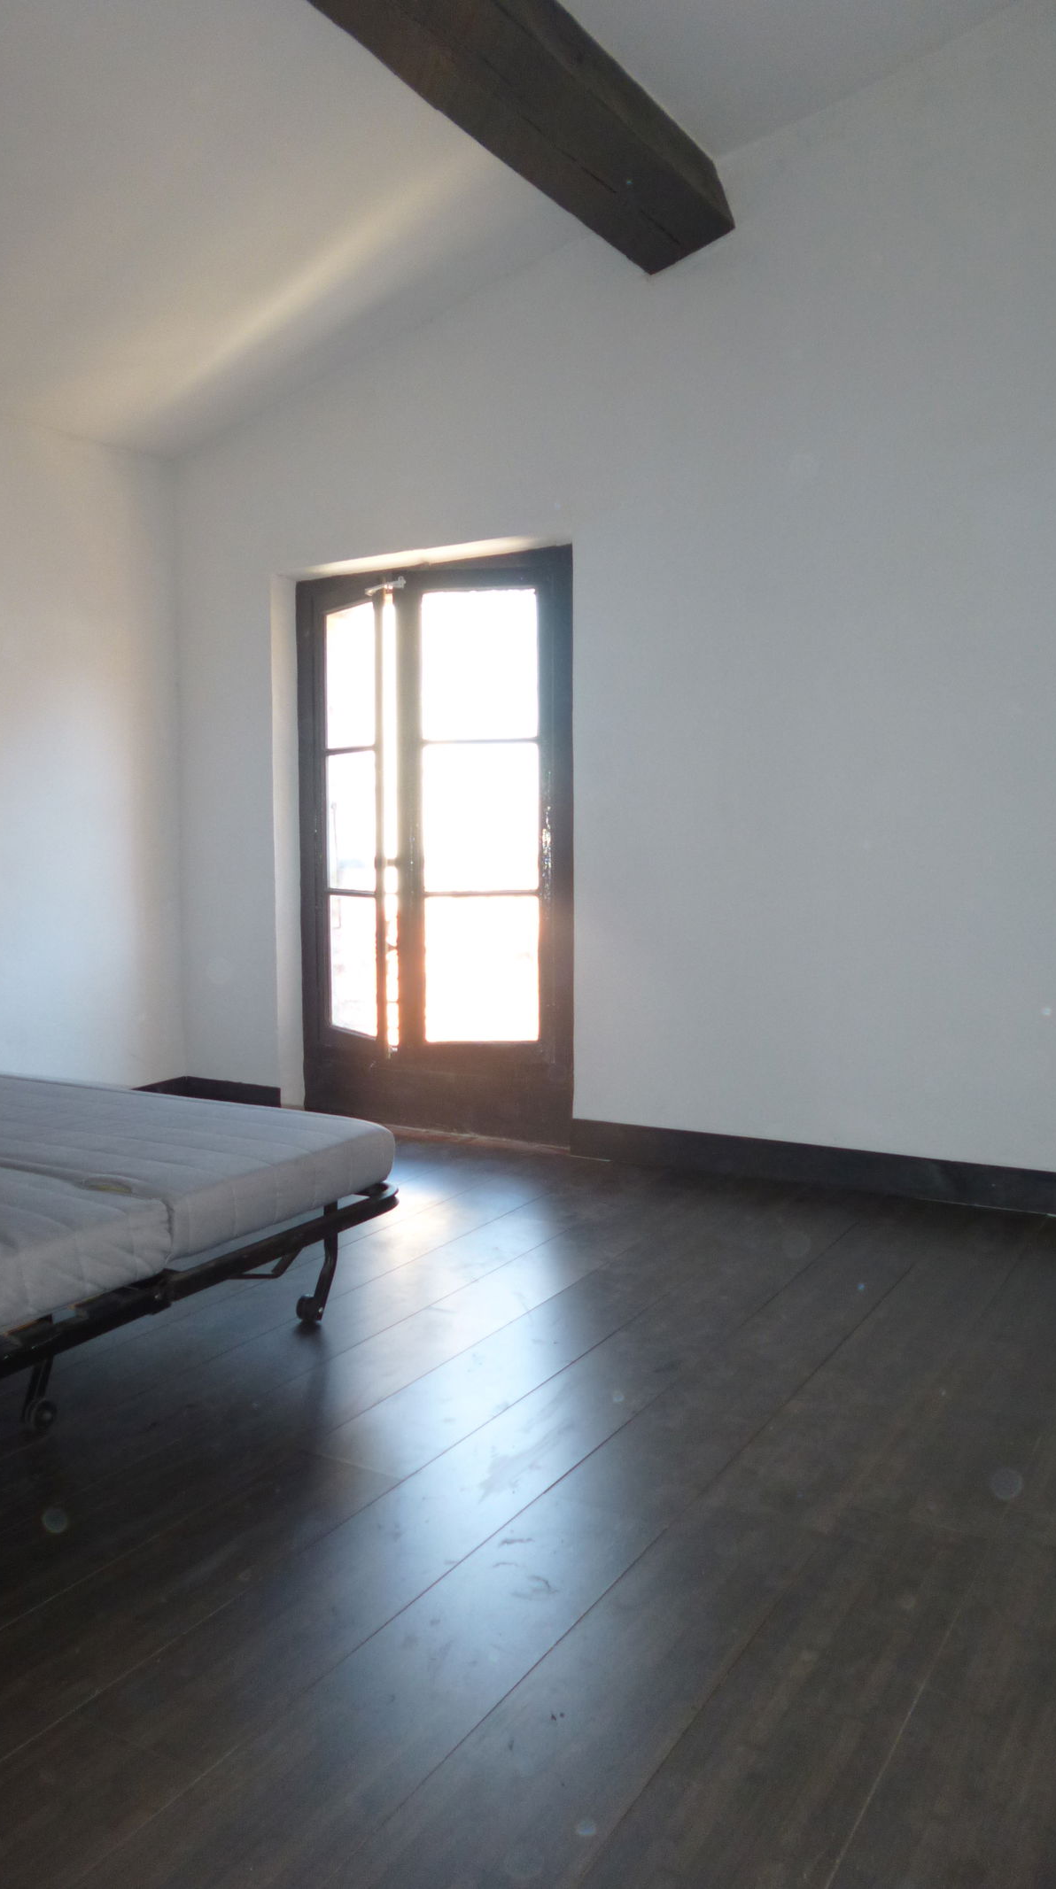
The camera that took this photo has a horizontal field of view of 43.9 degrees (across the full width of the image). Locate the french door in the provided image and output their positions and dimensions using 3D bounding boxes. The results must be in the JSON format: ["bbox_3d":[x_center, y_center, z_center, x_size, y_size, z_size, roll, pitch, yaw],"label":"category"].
[{"bbox_3d":[-0.370,-0.336,4.580,1.210,1.990,0.200,2,4,31],"label":"french door"}]

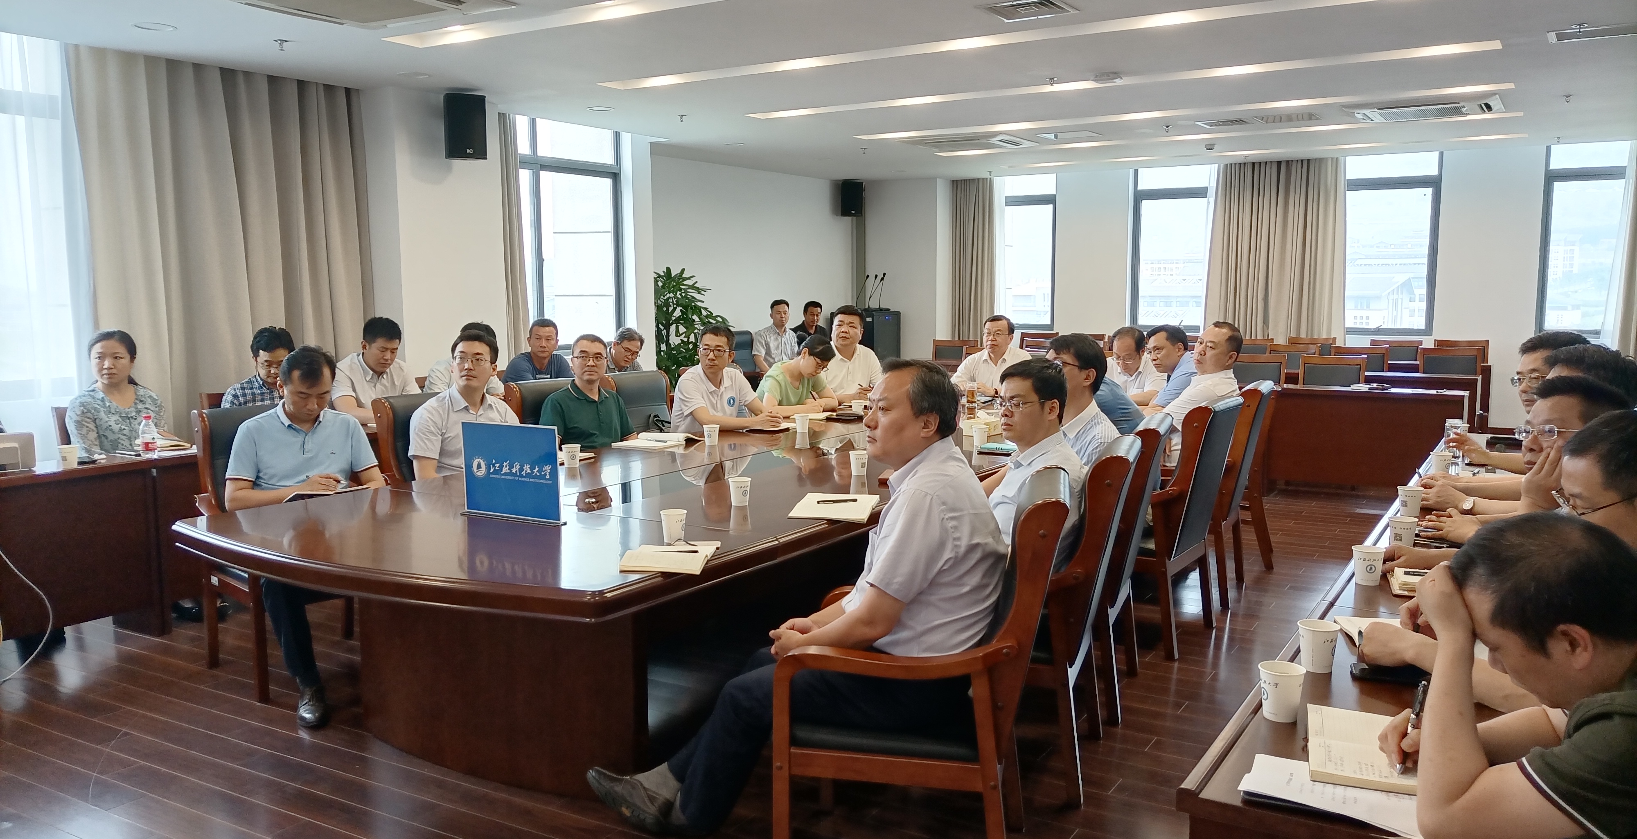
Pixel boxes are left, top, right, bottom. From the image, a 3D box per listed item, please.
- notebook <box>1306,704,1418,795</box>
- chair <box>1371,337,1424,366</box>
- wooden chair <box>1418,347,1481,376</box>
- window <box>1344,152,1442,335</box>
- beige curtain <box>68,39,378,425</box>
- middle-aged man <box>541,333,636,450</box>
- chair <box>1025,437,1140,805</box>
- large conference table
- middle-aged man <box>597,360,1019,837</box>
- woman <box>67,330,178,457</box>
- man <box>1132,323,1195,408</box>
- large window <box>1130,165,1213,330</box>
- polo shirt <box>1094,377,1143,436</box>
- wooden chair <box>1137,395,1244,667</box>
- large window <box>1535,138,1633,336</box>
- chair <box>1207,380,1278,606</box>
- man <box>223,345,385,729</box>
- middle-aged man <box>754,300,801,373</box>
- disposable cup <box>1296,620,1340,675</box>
[{"bbox_3d":[0.842,0.490,1.826,0.210,0.020,0.296,2,7,24],"label":"notebook"},{"bbox_3d":[5.417,-0.259,11.631,0.460,0.920,0.520,3,7,31],"label":"chair"},{"bbox_3d":[5.174,-0.108,10.157,0.460,0.940,0.530,4,7,32],"label":"wooden chair"},{"bbox_3d":[5.254,-1.636,11.561,0.965,1.680,0.120,4,8,31],"label":"window"},{"bbox_3d":[-3.401,-0.670,7.215,0.200,2.700,1.750,4,7,32],"label":"beige curtain"},{"bbox_3d":[-0.983,0.231,5.753,0.800,1.240,0.520,6,8,44],"label":"middle-aged man"},{"bbox_3d":[0.606,0.566,3.737,0.660,0.990,0.580,2,7,18],"label":"chair"},{"bbox_3d":[0.094,0.495,5.448,1.760,0.750,5.366,4,8,31],"label":"large conference table"},{"bbox_3d":[-0.066,0.482,3.083,1.080,1.270,0.540,1,6,14],"label":"middle-aged man"},{"bbox_3d":[-2.998,0.255,5.347,0.500,1.265,0.750,-5,8,-41],"label":"woman"},{"bbox_3d":[1.870,0.122,6.416,0.850,1.265,0.550,2,6,17],"label":"man"},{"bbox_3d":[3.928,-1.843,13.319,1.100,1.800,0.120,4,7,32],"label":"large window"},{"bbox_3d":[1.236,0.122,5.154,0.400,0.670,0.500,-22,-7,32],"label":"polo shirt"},{"bbox_3d":[1.336,0.410,5.135,0.675,0.990,0.585,3,7,31],"label":"wooden chair"},{"bbox_3d":[6.817,-1.537,10.611,0.960,1.680,0.120,4,8,31],"label":"large window"},{"bbox_3d":[1.739,0.326,5.786,0.660,0.990,0.580,3,7,26],"label":"chair"},{"bbox_3d":[-1.911,0.369,4.508,0.600,1.230,0.830,-4,7,-34],"label":"man"},{"bbox_3d":[-0.322,-0.425,11.096,0.520,1.300,0.780,-4,7,-26],"label":"middle-aged man"},{"bbox_3d":[0.926,0.422,2.279,0.073,0.083,0.073,3,7,31],"label":"disposable cup"}]

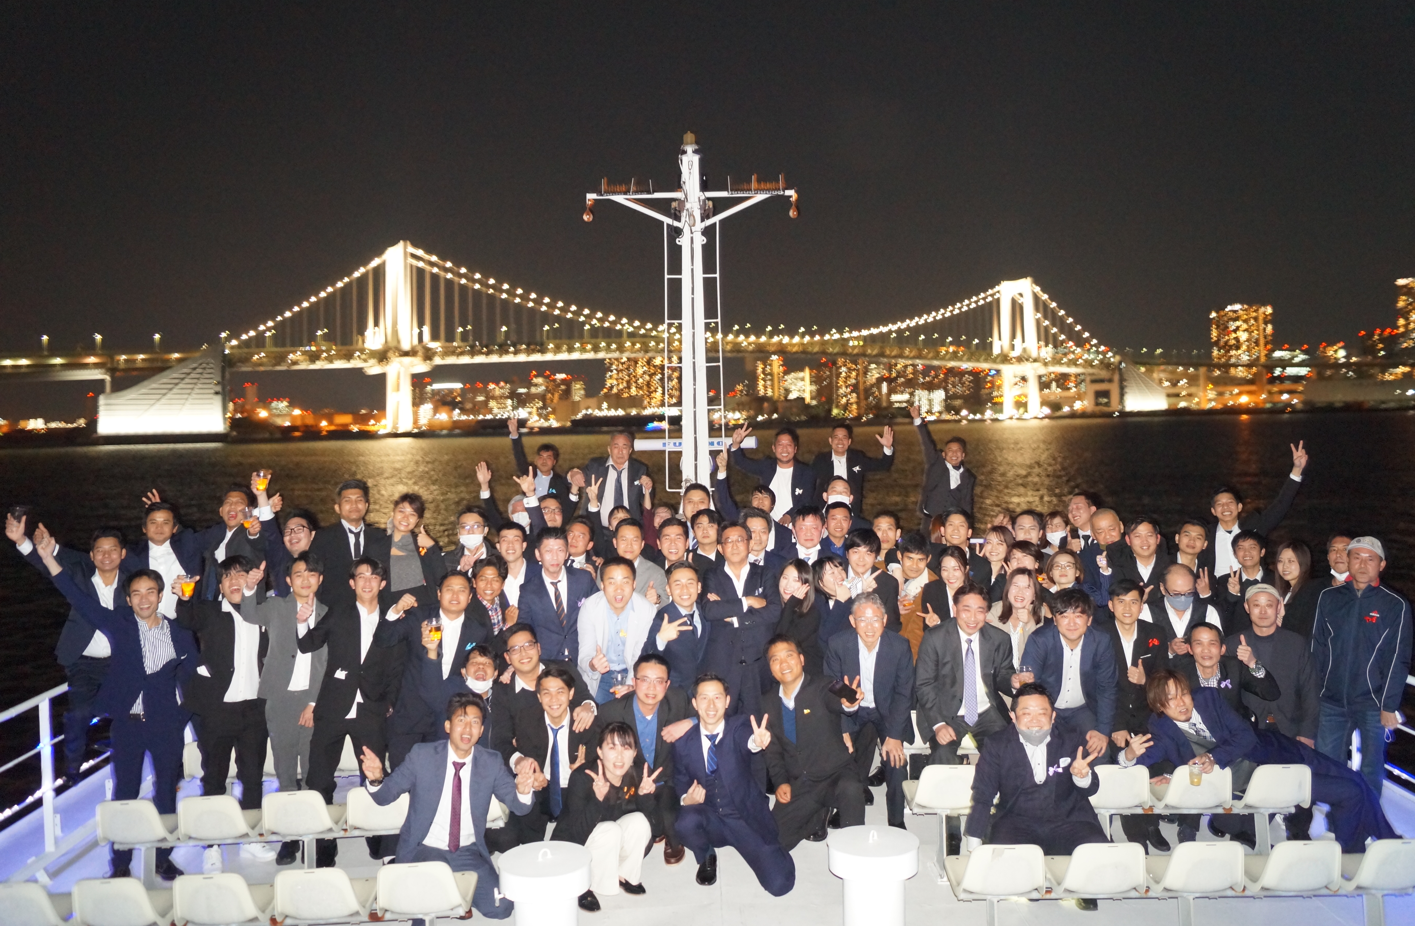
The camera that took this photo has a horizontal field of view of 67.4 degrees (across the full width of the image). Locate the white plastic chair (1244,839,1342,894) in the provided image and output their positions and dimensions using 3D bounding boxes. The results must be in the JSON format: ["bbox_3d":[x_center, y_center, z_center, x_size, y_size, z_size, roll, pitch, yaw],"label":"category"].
[{"bbox_3d":[2.495,1.714,4.590,0.390,0.320,0.460,-1,2,1],"label":"white plastic chair"}]

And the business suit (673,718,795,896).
[{"bbox_3d":[0.145,1.796,5.680,0.660,0.840,0.620,-1,2,3],"label":"business suit"}]

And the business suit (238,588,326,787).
[{"bbox_3d":[-2.405,1.484,6.000,0.490,1.360,0.360,-2,3,-14],"label":"business suit"}]

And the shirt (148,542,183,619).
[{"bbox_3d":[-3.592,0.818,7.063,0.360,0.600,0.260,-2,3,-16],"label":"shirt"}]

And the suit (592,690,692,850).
[{"bbox_3d":[-0.352,1.686,5.780,0.560,0.900,0.580,-1,3,-2],"label":"suit"}]

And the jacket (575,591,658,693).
[{"bbox_3d":[-0.503,1.026,5.963,0.500,0.620,0.420,-1,2,-3],"label":"jacket"}]

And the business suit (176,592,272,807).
[{"bbox_3d":[-2.731,1.434,6.029,0.570,1.350,0.380,-2,3,-19],"label":"business suit"}]

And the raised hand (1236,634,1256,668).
[{"bbox_3d":[2.894,1.013,5.700,0.100,0.165,0.090,0,3,19],"label":"raised hand"}]

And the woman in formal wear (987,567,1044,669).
[{"bbox_3d":[1.938,1.350,6.650,0.470,1.380,0.400,-1,3,13],"label":"woman in formal wear"}]

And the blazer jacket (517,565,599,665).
[{"bbox_3d":[-0.911,0.982,6.450,0.500,0.740,0.320,-1,2,-6],"label":"blazer jacket"}]

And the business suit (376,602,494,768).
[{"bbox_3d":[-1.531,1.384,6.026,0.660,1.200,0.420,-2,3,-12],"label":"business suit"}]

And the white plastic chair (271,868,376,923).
[{"bbox_3d":[-1.592,1.759,4.458,0.410,0.330,0.480,-1,2,-2],"label":"white plastic chair"}]

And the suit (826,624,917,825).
[{"bbox_3d":[0.941,1.532,6.120,0.520,1.130,0.620,-1,3,6],"label":"suit"}]

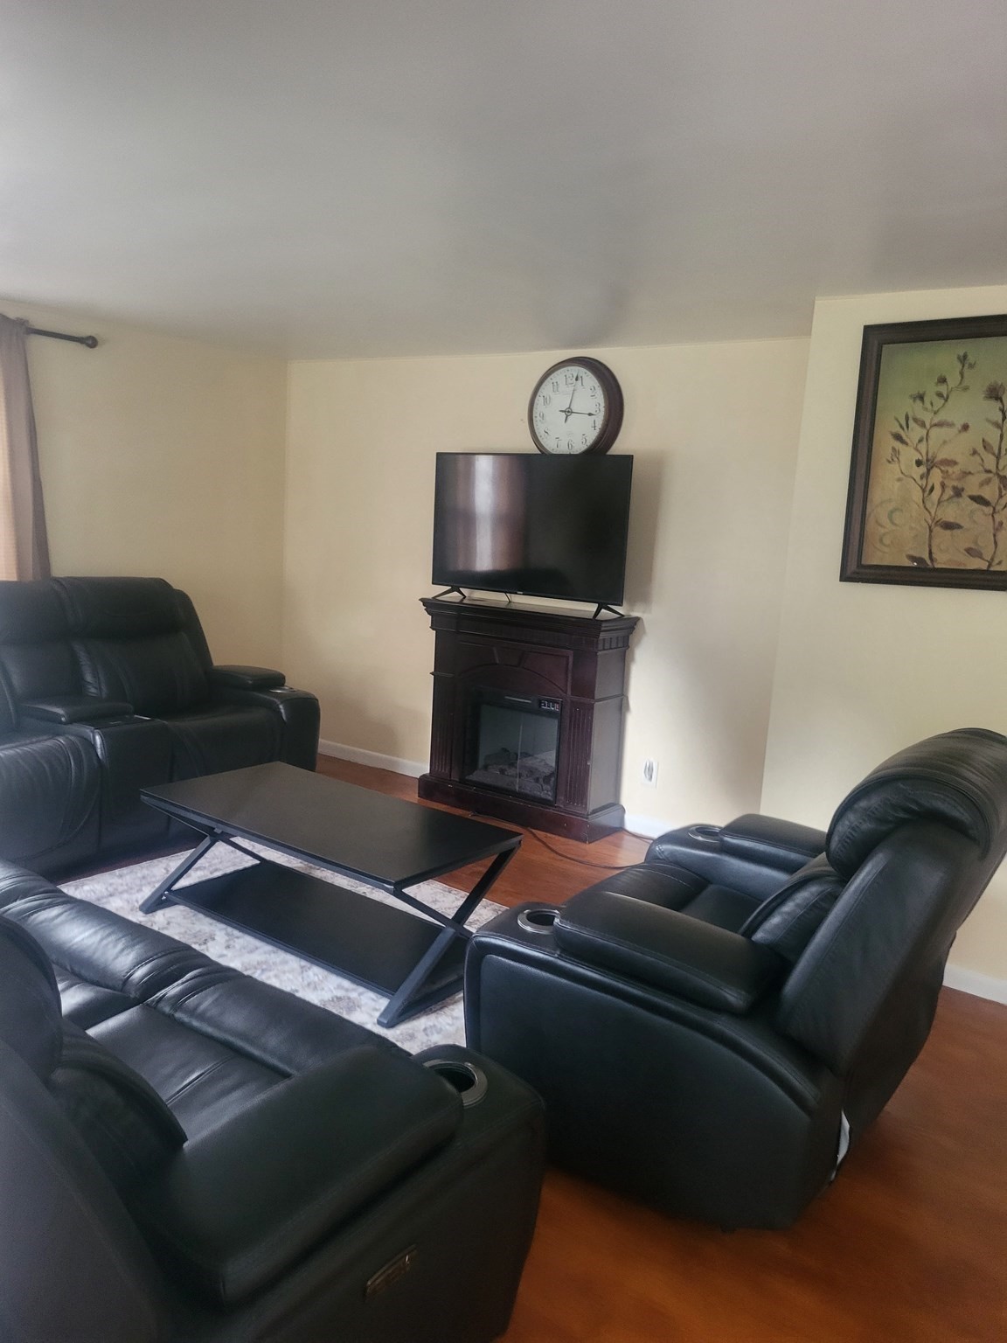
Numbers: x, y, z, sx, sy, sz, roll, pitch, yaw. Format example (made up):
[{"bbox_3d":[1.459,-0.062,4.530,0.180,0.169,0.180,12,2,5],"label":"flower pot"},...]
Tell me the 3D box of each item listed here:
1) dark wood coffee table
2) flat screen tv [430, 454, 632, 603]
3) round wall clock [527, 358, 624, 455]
[{"bbox_3d":[-0.618,0.692,3.469,1.252,0.437,0.603,10,11,37],"label":"dark wood coffee table"},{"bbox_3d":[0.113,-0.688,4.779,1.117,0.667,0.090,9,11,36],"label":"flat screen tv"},{"bbox_3d":[0.333,-1.222,4.735,0.485,0.485,0.080,9,11,33],"label":"round wall clock"}]

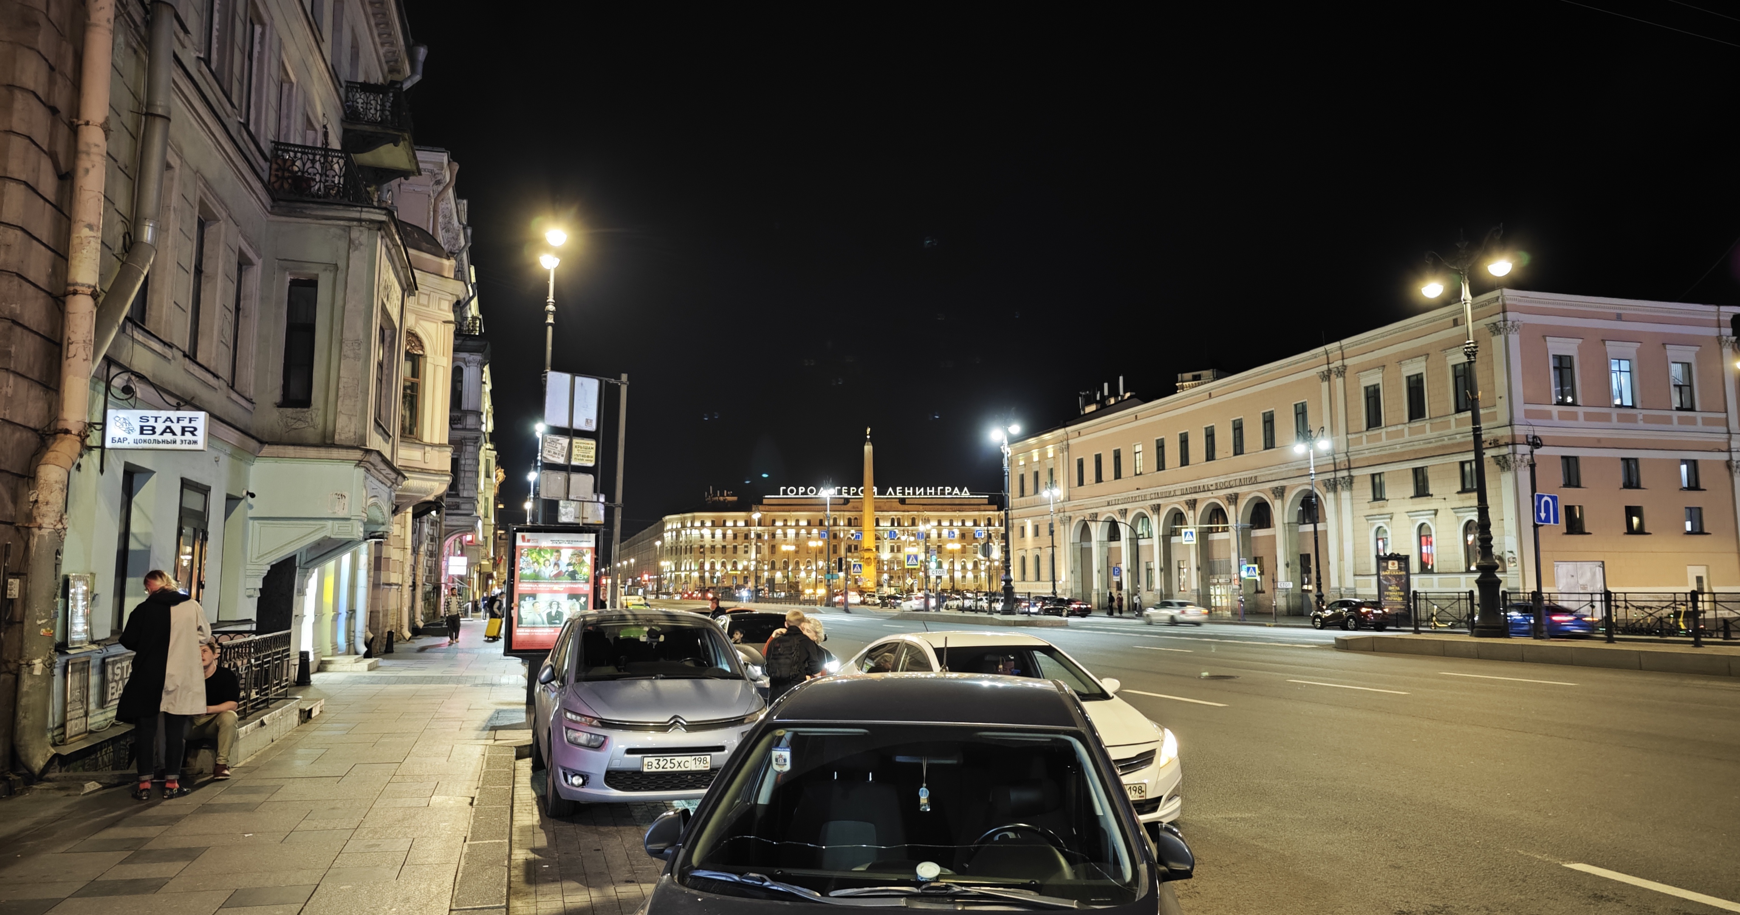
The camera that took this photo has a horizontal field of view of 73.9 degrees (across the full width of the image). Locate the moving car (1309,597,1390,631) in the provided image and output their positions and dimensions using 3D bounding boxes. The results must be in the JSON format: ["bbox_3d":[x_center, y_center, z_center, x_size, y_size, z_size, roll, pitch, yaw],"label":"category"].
[{"bbox_3d":[23.618,7.659,56.997,1.830,1.620,4.550,2,-7,-15],"label":"moving car"}]

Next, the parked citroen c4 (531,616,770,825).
[{"bbox_3d":[-2.152,2.271,10.967,1.830,1.630,4.570,2,-7,-18],"label":"parked citroen c4"}]

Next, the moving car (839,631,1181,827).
[{"bbox_3d":[0.931,2.227,9.892,1.700,1.470,4.370,2,-7,-20],"label":"moving car"}]

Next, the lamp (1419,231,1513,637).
[{"bbox_3d":[15.108,-0.720,28.773,0.800,10.191,2.500,2,-7,-17],"label":"lamp"}]

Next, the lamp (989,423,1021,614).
[{"bbox_3d":[6.761,2.567,57.083,0.800,10.014,2.500,2,-7,-17],"label":"lamp"}]

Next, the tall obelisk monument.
[{"bbox_3d":[-0.230,11.505,246.310,3.500,36.099,3.500,0,-7,0],"label":"tall obelisk monument"}]

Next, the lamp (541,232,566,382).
[{"bbox_3d":[-7.216,-0.661,25.646,0.800,10.508,2.500,2,-7,-17],"label":"lamp"}]

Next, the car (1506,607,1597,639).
[{"bbox_3d":[25.663,6.212,44.581,1.820,1.450,4.600,2,-7,-15],"label":"car"}]

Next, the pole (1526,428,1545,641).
[{"bbox_3d":[15.430,1.801,26.770,0.350,4.747,0.350,2,-7,-17],"label":"pole"}]

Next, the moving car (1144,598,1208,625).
[{"bbox_3d":[16.370,8.251,61.962,1.760,1.450,4.500,2,-7,-14],"label":"moving car"}]

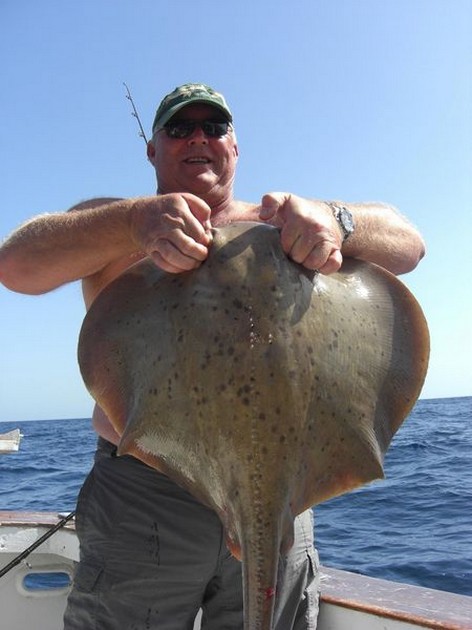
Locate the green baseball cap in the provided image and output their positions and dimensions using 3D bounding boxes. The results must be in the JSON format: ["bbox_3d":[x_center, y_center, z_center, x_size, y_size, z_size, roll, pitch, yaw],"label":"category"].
[{"bbox_3d":[-0.090,-0.422,1.440,0.174,0.130,0.265,-2,-8,-10],"label":"green baseball cap"}]

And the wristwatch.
[{"bbox_3d":[0.159,-0.149,1.152,0.064,0.072,0.042,-16,6,43],"label":"wristwatch"}]

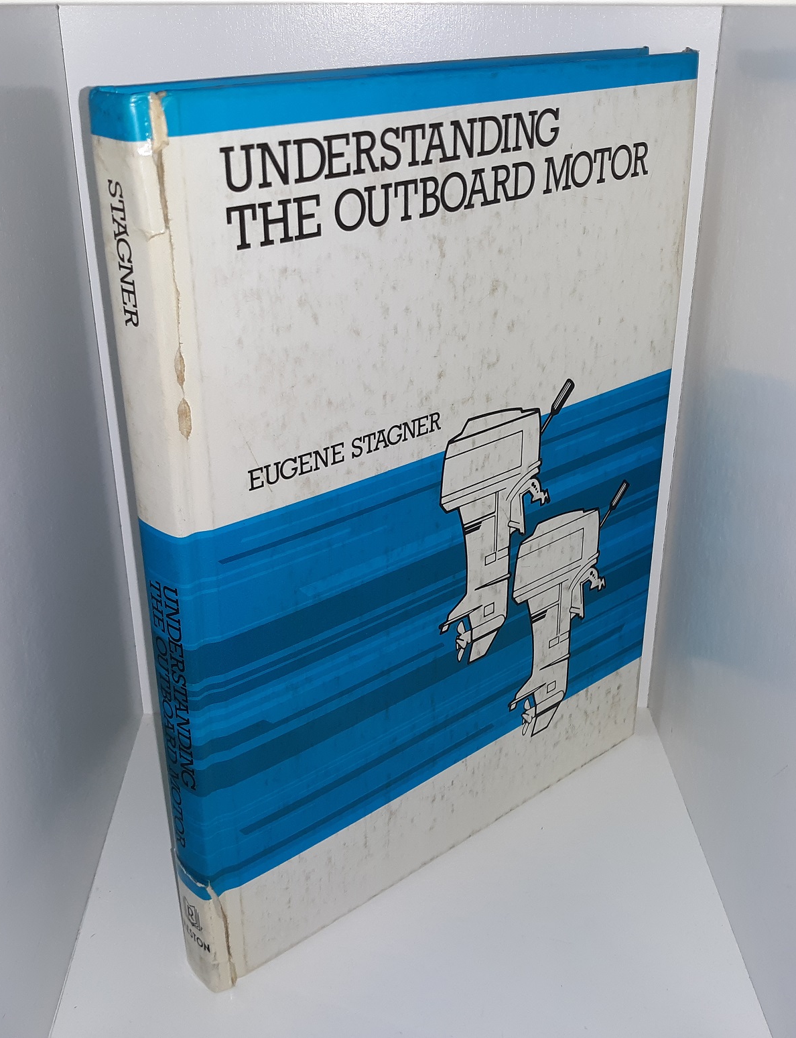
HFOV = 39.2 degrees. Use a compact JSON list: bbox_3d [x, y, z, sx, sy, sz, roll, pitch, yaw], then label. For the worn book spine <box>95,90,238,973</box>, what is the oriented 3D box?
[{"bbox_3d":[-0.054,0.023,0.280,0.009,0.244,0.018,-21,32,-36],"label":"worn book spine"}]

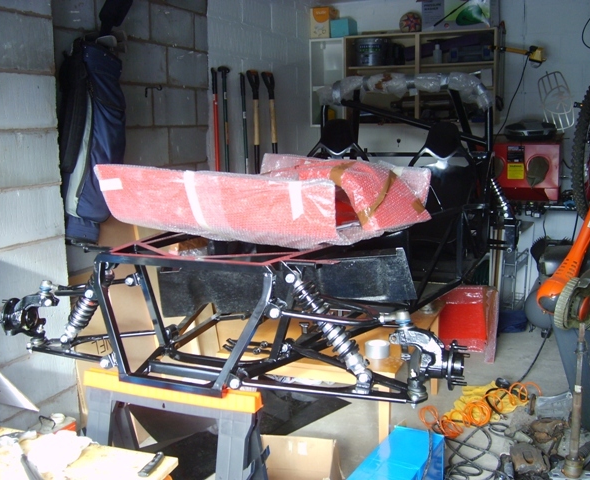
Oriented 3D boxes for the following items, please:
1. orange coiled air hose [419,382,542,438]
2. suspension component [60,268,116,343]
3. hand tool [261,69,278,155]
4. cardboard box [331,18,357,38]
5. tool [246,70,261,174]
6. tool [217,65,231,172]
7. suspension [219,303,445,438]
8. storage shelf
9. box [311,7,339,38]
[{"bbox_3d":[0.979,0.863,3.322,0.690,0.090,0.250,-5,11,-24],"label":"orange coiled air hose"},{"bbox_3d":[-0.669,0.202,2.058,0.070,0.350,0.070,41,24,12],"label":"suspension component"},{"bbox_3d":[-0.164,-0.680,4.724,0.100,1.050,0.180,4,11,23],"label":"hand tool"},{"bbox_3d":[0.417,-1.764,5.452,0.155,0.145,0.220,4,11,23],"label":"cardboard box"},{"bbox_3d":[-0.260,-0.635,4.508,0.100,1.050,0.180,4,11,23],"label":"tool"},{"bbox_3d":[-0.429,-0.594,4.125,0.090,1.000,0.170,4,11,23],"label":"tool"},{"bbox_3d":[0.114,0.288,1.725,0.540,0.290,0.320,4,11,23],"label":"suspension"},{"bbox_3d":[0.892,-1.311,5.329,1.520,0.720,0.300,4,11,23],"label":"storage shelf"},{"bbox_3d":[0.261,-1.833,5.508,0.170,0.255,0.200,4,11,23],"label":"box"}]

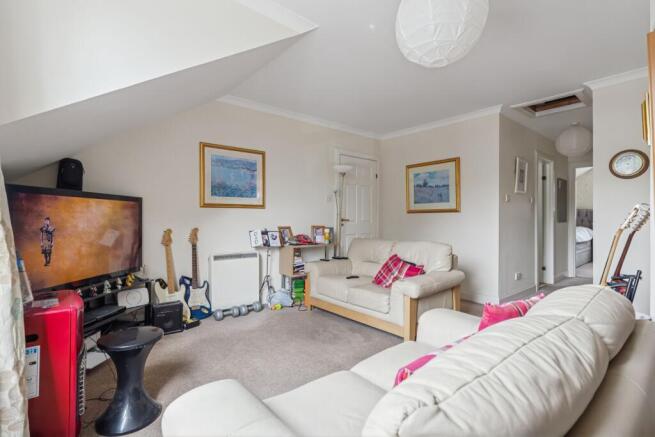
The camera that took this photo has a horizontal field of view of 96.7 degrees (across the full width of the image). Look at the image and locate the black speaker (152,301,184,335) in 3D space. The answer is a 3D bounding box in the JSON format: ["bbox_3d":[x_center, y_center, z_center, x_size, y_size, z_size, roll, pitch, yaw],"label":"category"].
[{"bbox_3d":[-1.521,0.937,2.755,0.255,0.275,0.150,0,0,-37],"label":"black speaker"}]

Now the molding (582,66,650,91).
[{"bbox_3d":[2.810,-1.346,2.819,0.080,0.080,0.520,0,0,-44],"label":"molding"}]

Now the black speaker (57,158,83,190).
[{"bbox_3d":[-2.016,-0.333,2.283,0.162,0.273,0.157,0,1,43],"label":"black speaker"}]

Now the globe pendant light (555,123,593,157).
[{"bbox_3d":[3.461,-1.086,4.080,0.430,0.460,0.430,0,0,-39],"label":"globe pendant light"}]

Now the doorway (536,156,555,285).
[{"bbox_3d":[3.423,0.040,4.624,0.850,2.050,0.111,0,1,-39],"label":"doorway"}]

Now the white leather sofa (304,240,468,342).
[{"bbox_3d":[0.600,0.662,3.361,0.970,0.830,1.490,0,0,-43],"label":"white leather sofa"}]

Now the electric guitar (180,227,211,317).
[{"bbox_3d":[-1.383,0.572,3.063,0.318,0.957,0.081,0,-6,-33],"label":"electric guitar"}]

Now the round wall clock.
[{"bbox_3d":[2.667,-0.477,2.577,0.045,0.263,0.263,0,1,-39],"label":"round wall clock"}]

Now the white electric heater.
[{"bbox_3d":[-1.072,0.704,3.342,0.558,0.605,0.151,0,1,-39],"label":"white electric heater"}]

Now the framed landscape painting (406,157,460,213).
[{"bbox_3d":[1.461,-0.434,4.075,0.035,0.715,0.825,0,1,-39],"label":"framed landscape painting"}]

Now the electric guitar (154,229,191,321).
[{"bbox_3d":[-1.508,0.568,2.829,0.320,0.960,0.080,-2,-4,-37],"label":"electric guitar"}]

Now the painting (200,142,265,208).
[{"bbox_3d":[-1.046,-0.456,3.297,0.743,0.685,0.035,0,0,-39],"label":"painting"}]

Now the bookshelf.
[{"bbox_3d":[-0.304,0.694,3.865,0.566,0.747,0.326,0,1,-39],"label":"bookshelf"}]

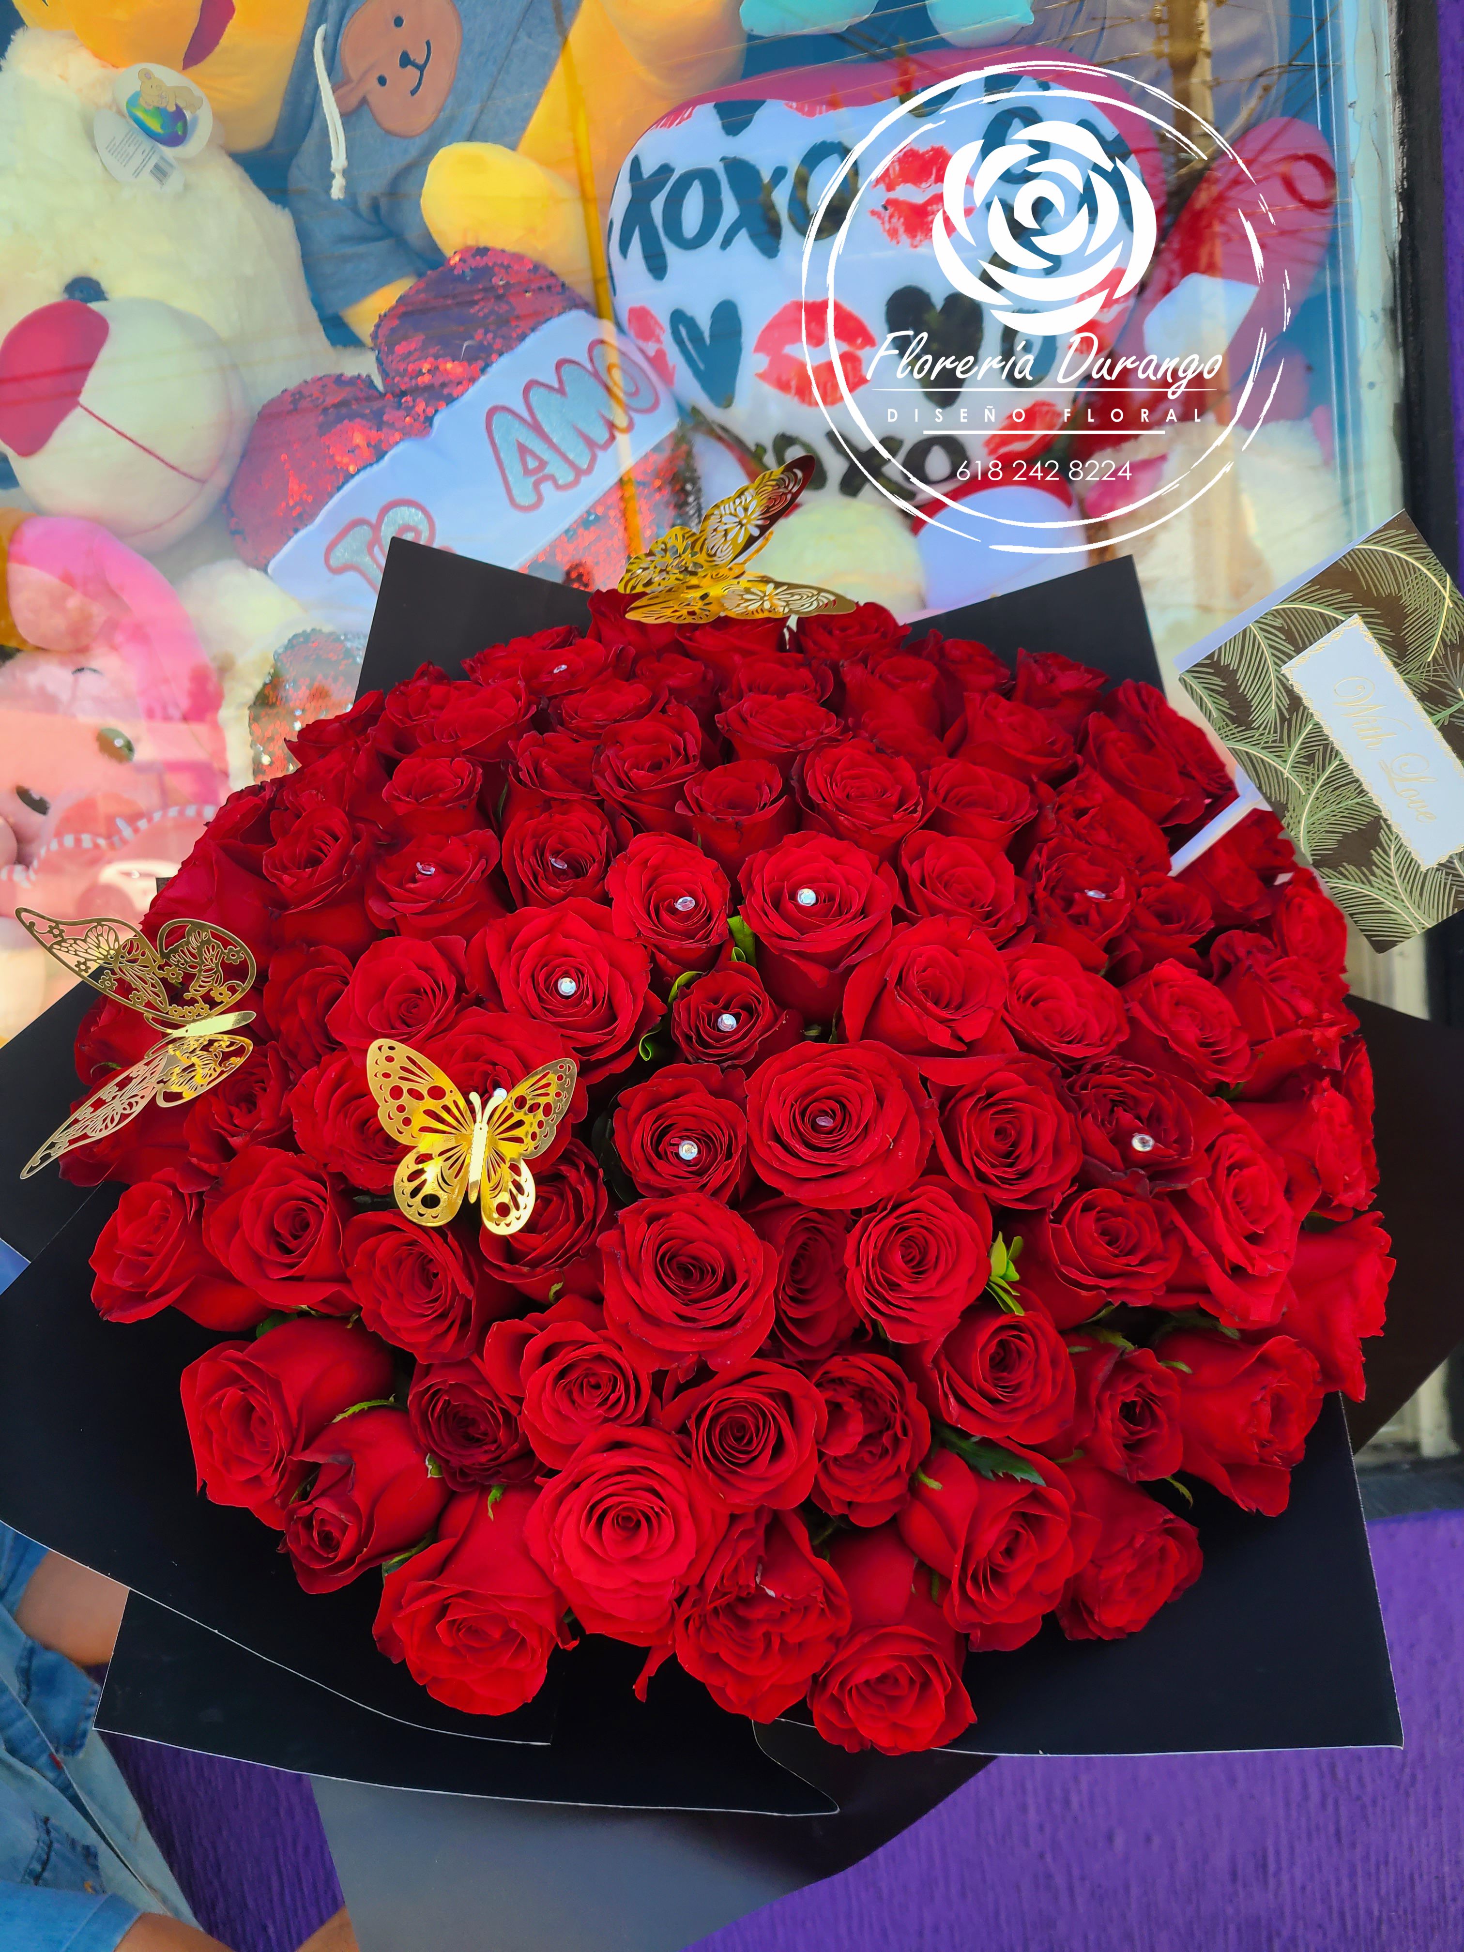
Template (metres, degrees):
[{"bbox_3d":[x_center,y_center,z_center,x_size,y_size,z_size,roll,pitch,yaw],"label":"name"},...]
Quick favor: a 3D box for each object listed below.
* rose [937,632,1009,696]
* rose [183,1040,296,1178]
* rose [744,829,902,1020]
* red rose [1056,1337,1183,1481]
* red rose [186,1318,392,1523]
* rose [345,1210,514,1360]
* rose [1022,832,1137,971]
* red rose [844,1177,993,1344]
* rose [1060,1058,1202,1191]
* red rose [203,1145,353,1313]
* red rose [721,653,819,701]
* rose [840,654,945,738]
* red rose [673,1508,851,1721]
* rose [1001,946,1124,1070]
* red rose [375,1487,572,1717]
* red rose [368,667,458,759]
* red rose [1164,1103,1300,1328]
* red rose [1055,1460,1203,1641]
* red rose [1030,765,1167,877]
[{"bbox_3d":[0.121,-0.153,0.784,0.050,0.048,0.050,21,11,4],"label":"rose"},{"bbox_3d":[-0.211,0.061,0.658,0.056,0.056,0.052,-1,-30,27],"label":"rose"},{"bbox_3d":[0.038,-0.015,0.637,0.066,0.060,0.066,-7,51,0],"label":"rose"},{"bbox_3d":[0.143,0.163,0.553,0.047,0.047,0.048,0,-3,-27],"label":"red rose"},{"bbox_3d":[-0.157,0.155,0.530,0.057,0.057,0.054,1,12,31],"label":"red rose"},{"bbox_3d":[-0.118,0.121,0.582,0.060,0.060,0.054,-3,-12,19],"label":"rose"},{"bbox_3d":[0.158,-0.030,0.672,0.054,0.047,0.054,-13,56,-24],"label":"rose"},{"bbox_3d":[0.070,0.107,0.548,0.056,0.056,0.047,0,-15,-8],"label":"red rose"},{"bbox_3d":[0.159,0.061,0.583,0.056,0.056,0.047,-10,-21,-12],"label":"rose"},{"bbox_3d":[-0.171,0.097,0.558,0.058,0.058,0.047,-7,-12,2],"label":"red rose"},{"bbox_3d":[0.021,-0.126,0.700,0.049,0.047,0.049,0,34,2],"label":"red rose"},{"bbox_3d":[0.082,-0.131,0.752,0.052,0.053,0.052,4,42,0],"label":"rose"},{"bbox_3d":[0.011,0.223,0.530,0.060,0.060,0.052,0,17,1],"label":"red rose"},{"bbox_3d":[0.133,0.013,0.600,0.051,0.051,0.047,0,-28,-18],"label":"rose"},{"bbox_3d":[-0.088,0.212,0.500,0.058,0.058,0.058,15,21,-3],"label":"red rose"},{"bbox_3d":[-0.158,-0.123,0.735,0.050,0.048,0.050,-20,39,-8],"label":"red rose"},{"bbox_3d":[0.198,0.099,0.612,0.062,0.084,0.056,-11,-1,-29],"label":"red rose"},{"bbox_3d":[0.149,0.216,0.572,0.060,0.060,0.056,-6,25,0],"label":"red rose"},{"bbox_3d":[0.183,-0.074,0.745,0.060,0.052,0.060,-14,53,-28],"label":"red rose"}]

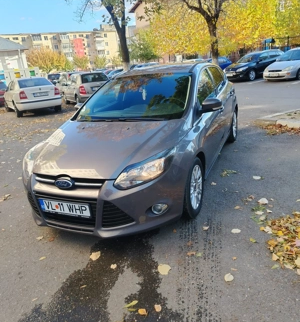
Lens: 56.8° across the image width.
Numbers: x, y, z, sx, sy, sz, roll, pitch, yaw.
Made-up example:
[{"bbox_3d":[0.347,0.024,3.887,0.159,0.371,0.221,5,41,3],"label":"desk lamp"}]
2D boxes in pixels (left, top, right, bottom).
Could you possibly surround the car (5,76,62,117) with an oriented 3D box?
[{"bbox_3d":[-5.151,-2.827,11.888,1.750,1.430,4.500,-18,23,-30],"label":"car"}]

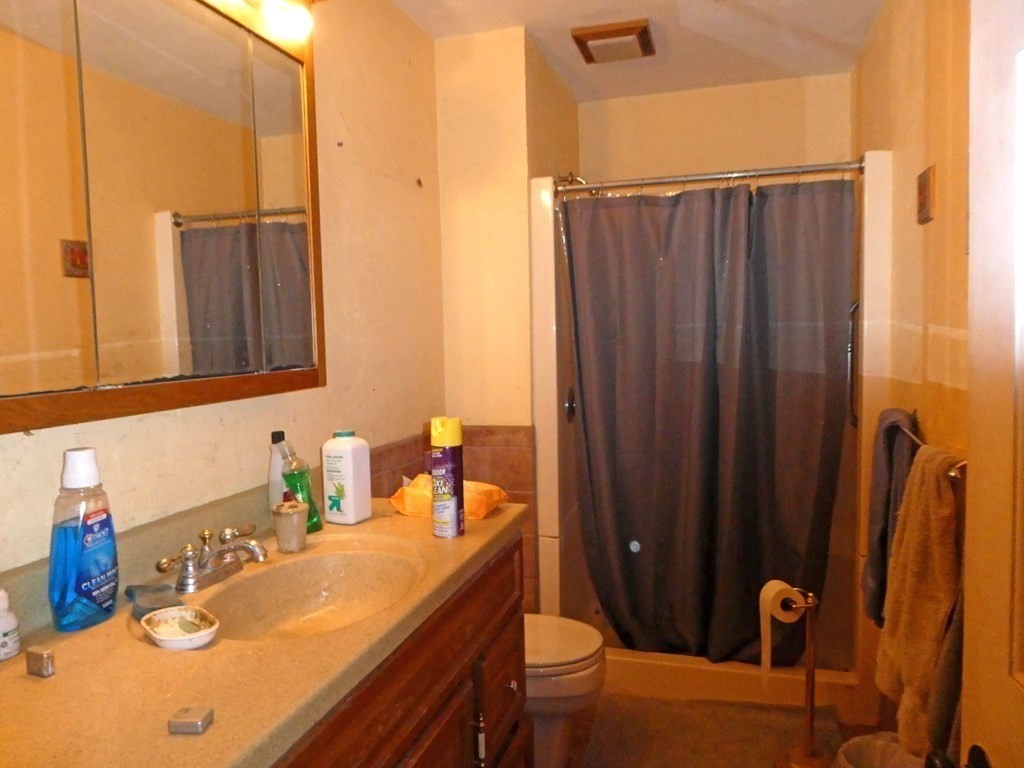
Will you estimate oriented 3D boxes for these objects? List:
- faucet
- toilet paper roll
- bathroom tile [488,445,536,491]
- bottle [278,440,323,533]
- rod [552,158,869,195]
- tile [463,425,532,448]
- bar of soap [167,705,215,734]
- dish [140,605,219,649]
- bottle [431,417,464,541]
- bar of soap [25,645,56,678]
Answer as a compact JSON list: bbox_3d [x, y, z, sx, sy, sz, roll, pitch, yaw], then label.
[{"bbox_3d":[-0.495,0.305,1.248,0.150,0.087,0.231,0,4,17],"label":"faucet"},{"bbox_3d":[0.826,0.771,2.180,0.105,0.322,0.090,-2,4,-7],"label":"toilet paper roll"},{"bbox_3d":[-0.001,0.300,2.489,0.156,0.154,0.009,0,4,17],"label":"bathroom tile"},{"bbox_3d":[-0.468,0.223,1.568,0.063,0.198,0.047,-16,-1,-18],"label":"bottle"},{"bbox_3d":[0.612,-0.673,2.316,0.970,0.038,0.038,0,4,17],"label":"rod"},{"bbox_3d":[-0.060,0.184,2.498,0.285,0.073,0.009,0,4,17],"label":"tile"},{"bbox_3d":[-0.354,0.372,0.784,0.036,0.013,0.029,-1,4,5],"label":"bar of soap"},{"bbox_3d":[-0.469,0.349,1.004,0.084,0.027,0.133,-5,6,-43],"label":"dish"},{"bbox_3d":[-0.135,0.196,1.499,0.066,0.245,0.066,-1,4,0],"label":"bottle"},{"bbox_3d":[-0.607,0.359,0.915,0.035,0.029,0.013,0,4,19],"label":"bar of soap"}]

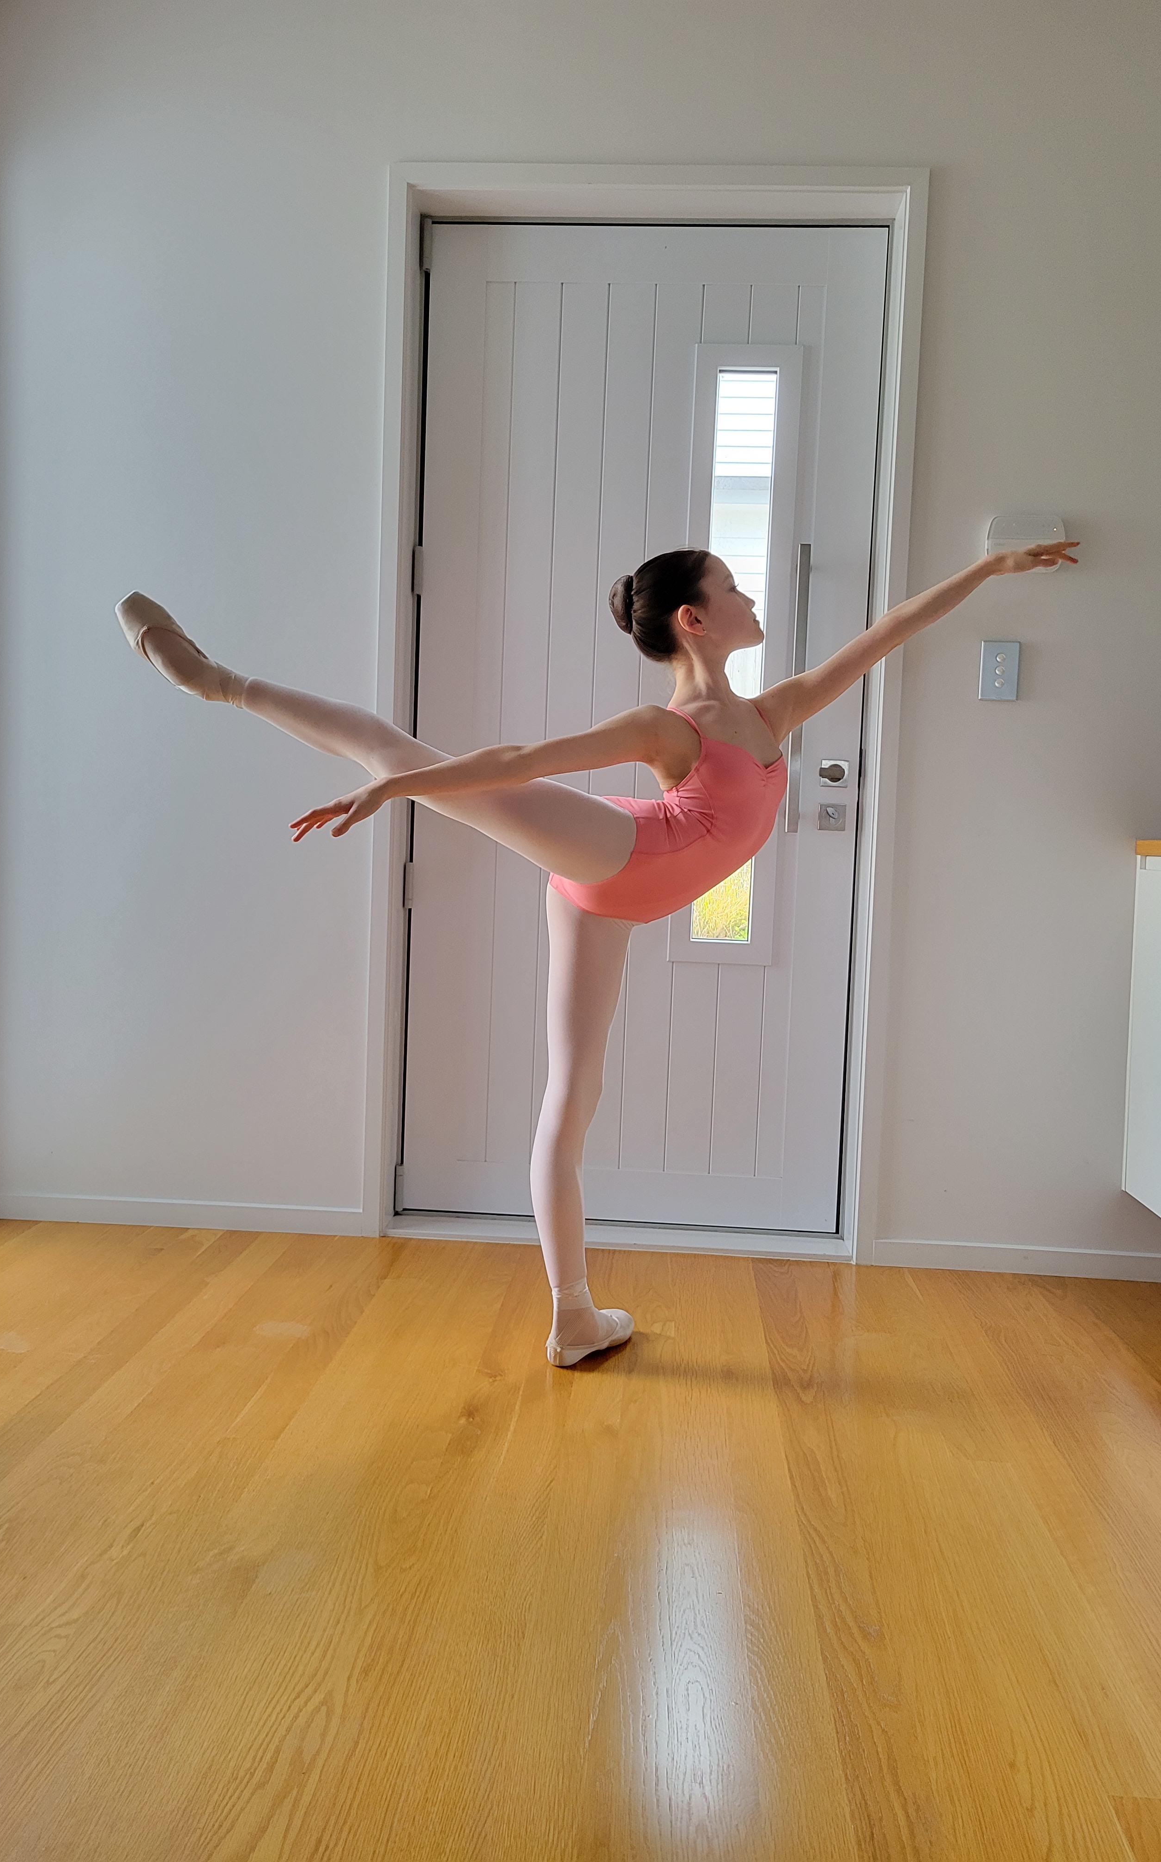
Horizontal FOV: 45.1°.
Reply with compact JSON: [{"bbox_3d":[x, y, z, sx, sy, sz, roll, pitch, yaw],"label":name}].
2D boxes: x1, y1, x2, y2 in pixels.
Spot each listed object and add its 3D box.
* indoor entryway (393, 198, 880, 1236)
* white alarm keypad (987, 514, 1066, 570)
[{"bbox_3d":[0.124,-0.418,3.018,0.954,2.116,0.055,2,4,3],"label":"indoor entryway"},{"bbox_3d":[0.893,-0.775,2.800,0.150,0.113,0.025,2,4,3],"label":"white alarm keypad"}]

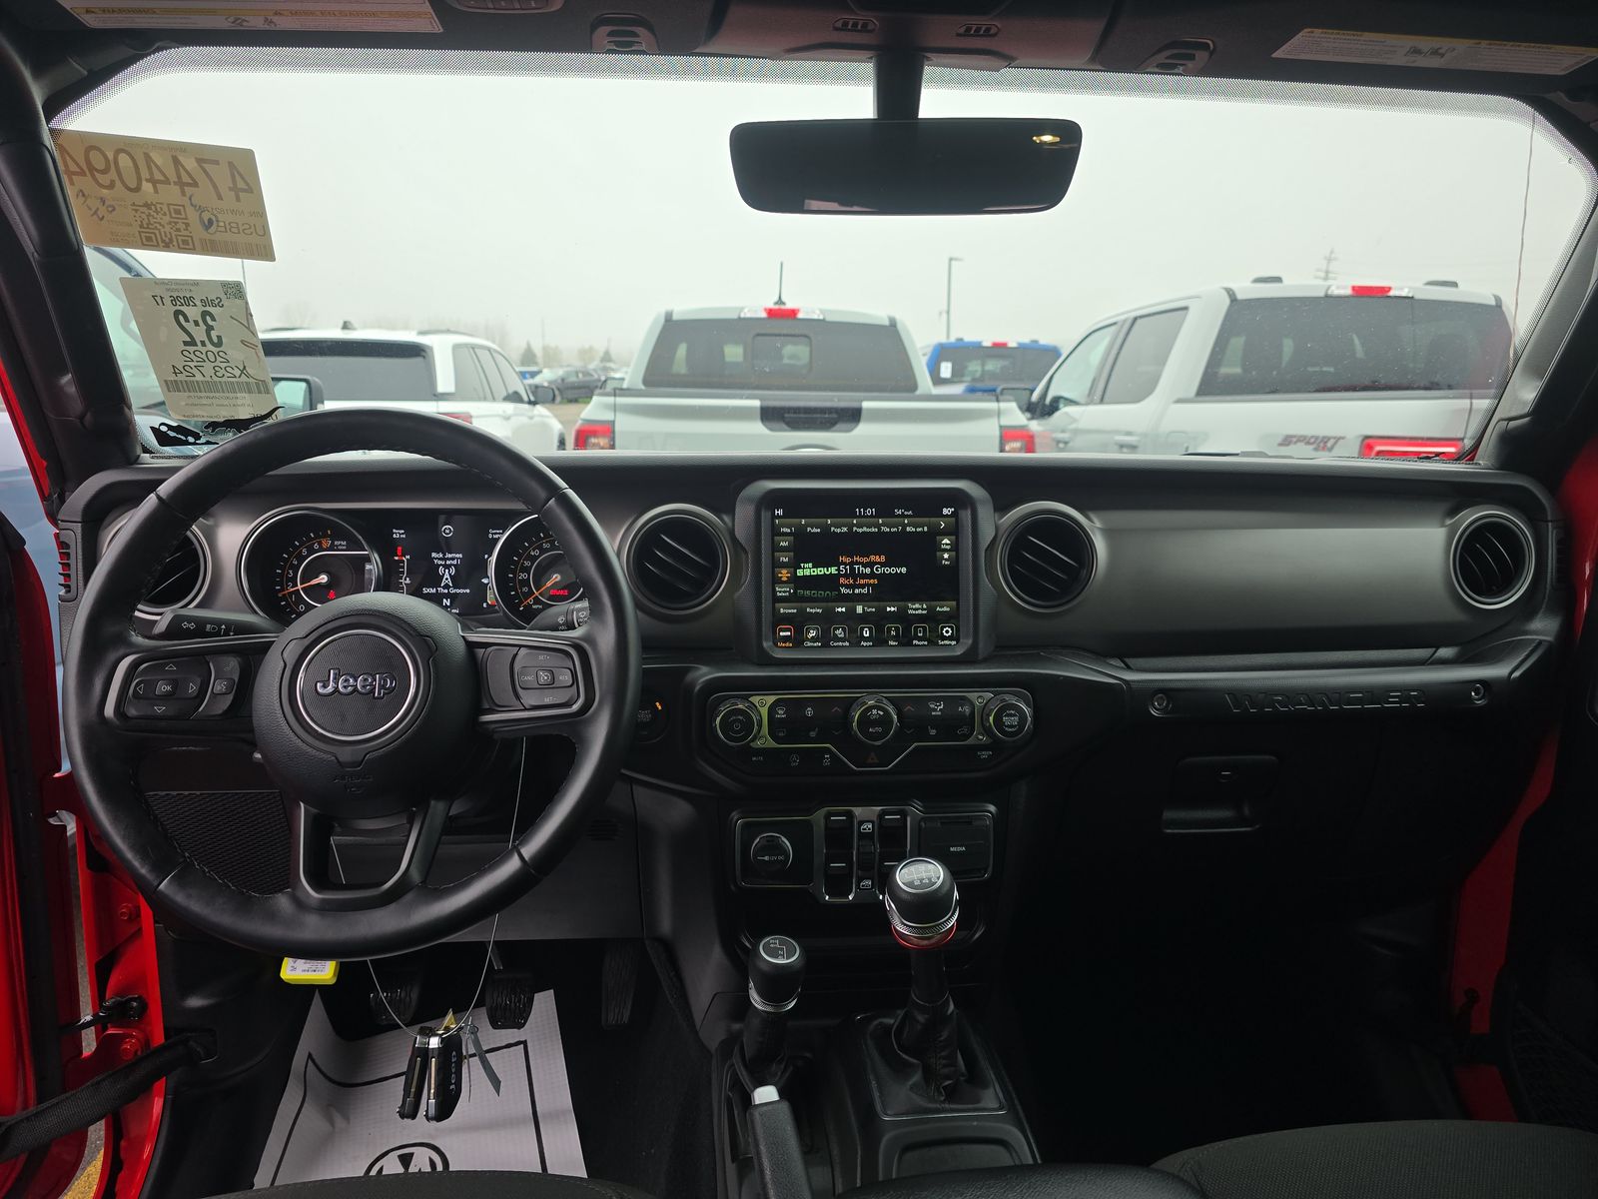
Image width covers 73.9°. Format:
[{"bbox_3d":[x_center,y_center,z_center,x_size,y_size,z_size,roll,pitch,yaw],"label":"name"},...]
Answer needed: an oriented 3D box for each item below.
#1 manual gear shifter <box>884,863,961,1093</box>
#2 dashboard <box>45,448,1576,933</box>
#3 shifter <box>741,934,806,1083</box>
[{"bbox_3d":[0.099,0.306,0.858,0.058,0.224,0.075,-5,27,-4],"label":"manual gear shifter"},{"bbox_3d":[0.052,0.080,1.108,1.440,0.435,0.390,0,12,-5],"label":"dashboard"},{"bbox_3d":[-0.021,0.340,0.903,0.049,0.142,0.056,-1,26,-5],"label":"shifter"}]

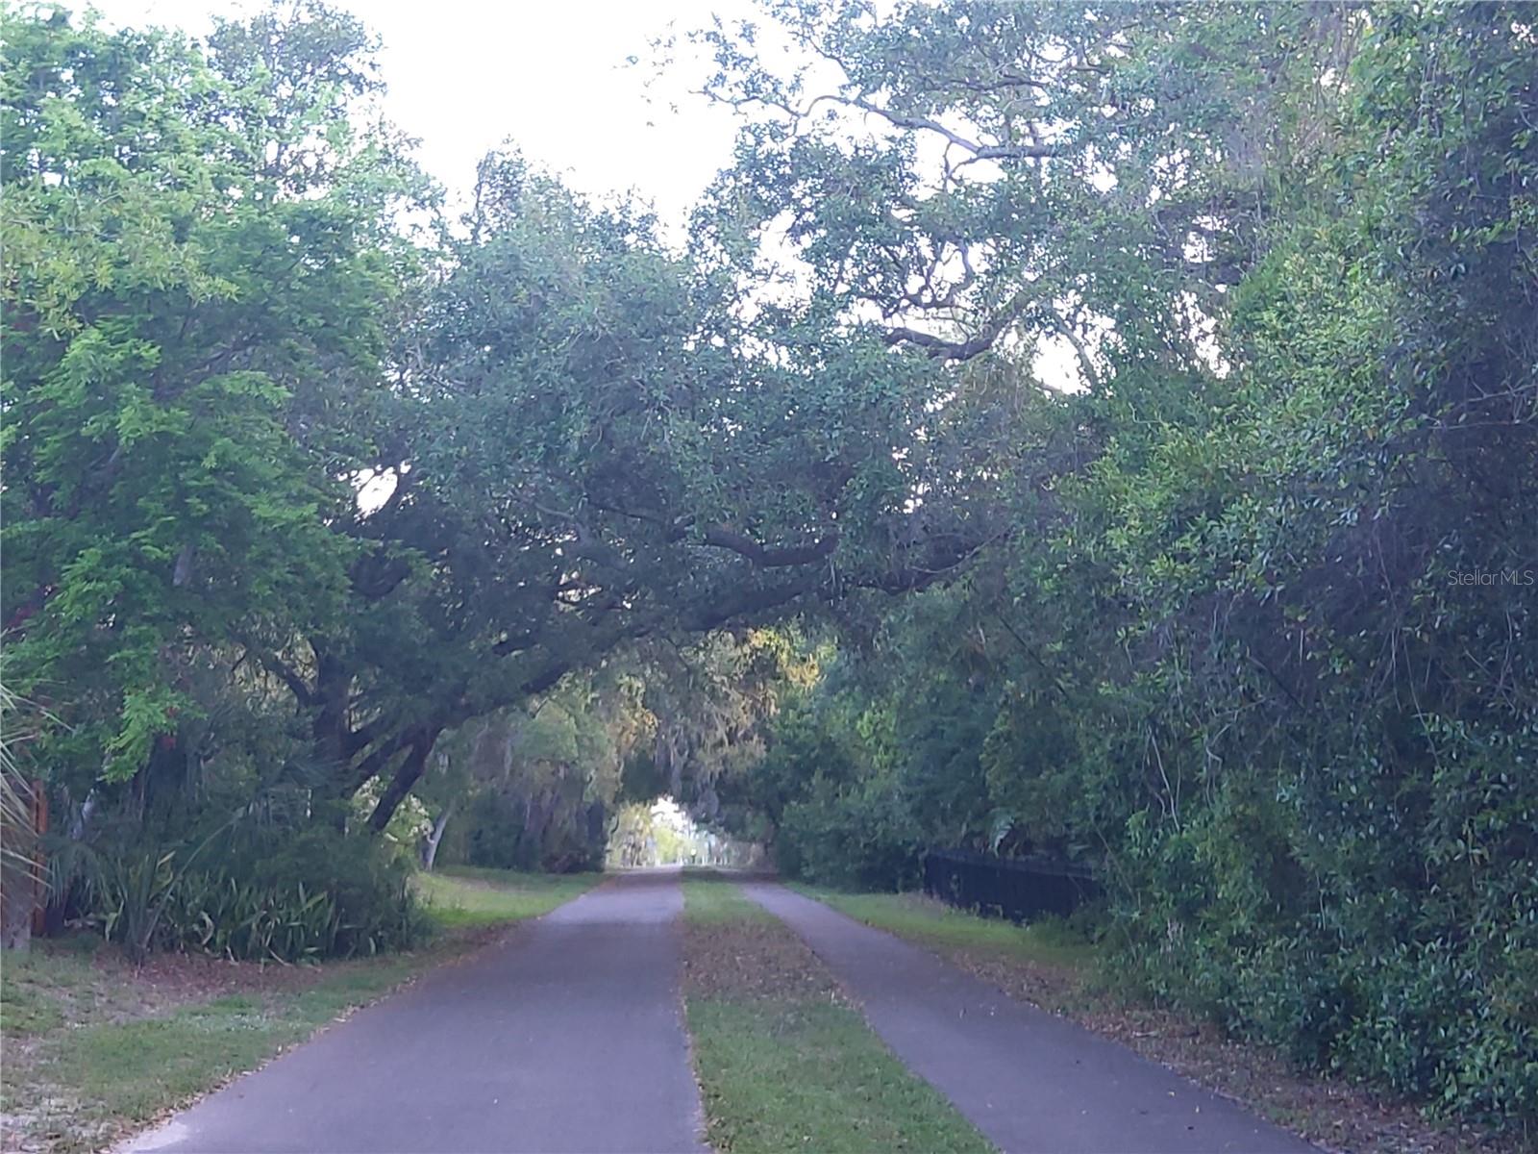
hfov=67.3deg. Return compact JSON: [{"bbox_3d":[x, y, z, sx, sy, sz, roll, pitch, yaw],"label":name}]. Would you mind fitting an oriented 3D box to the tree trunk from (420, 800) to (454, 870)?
[{"bbox_3d":[-10.641,8.274,37.000,1.050,2.300,0.750,0,-12,0],"label":"tree trunk"}]

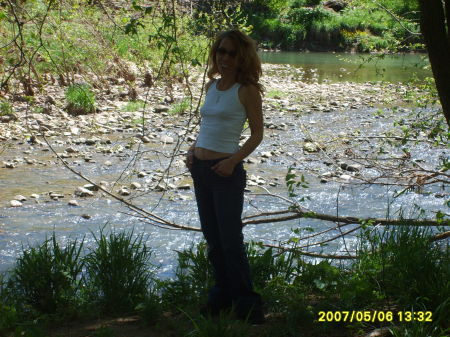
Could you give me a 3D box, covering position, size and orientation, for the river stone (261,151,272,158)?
[{"bbox_3d":[0.616,-0.213,20.188,0.170,0.102,0.127,0,7,0],"label":"river stone"}]

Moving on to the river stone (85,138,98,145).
[{"bbox_3d":[-2.477,-0.496,25.262,0.249,0.100,0.187,-1,7,-6],"label":"river stone"}]

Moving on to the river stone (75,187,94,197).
[{"bbox_3d":[-1.883,0.314,18.307,0.261,0.111,0.196,-1,7,-6],"label":"river stone"}]

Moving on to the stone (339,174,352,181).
[{"bbox_3d":[1.550,0.116,17.568,0.173,0.067,0.130,0,7,0],"label":"stone"}]

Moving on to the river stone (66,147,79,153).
[{"bbox_3d":[-2.673,-0.334,23.903,0.210,0.095,0.157,-1,7,-6],"label":"river stone"}]

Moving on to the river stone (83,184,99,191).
[{"bbox_3d":[-1.862,0.266,18.877,0.221,0.074,0.166,-1,7,-6],"label":"river stone"}]

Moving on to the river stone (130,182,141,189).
[{"bbox_3d":[-1.090,0.209,16.753,0.122,0.074,0.092,0,7,0],"label":"river stone"}]

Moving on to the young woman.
[{"bbox_3d":[0.006,0.057,7.755,0.460,1.670,0.360,6,9,42],"label":"young woman"}]

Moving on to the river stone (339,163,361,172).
[{"bbox_3d":[1.702,-0.019,18.527,0.284,0.107,0.213,0,7,0],"label":"river stone"}]

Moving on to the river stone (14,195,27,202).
[{"bbox_3d":[-2.337,0.338,15.648,0.141,0.079,0.105,0,7,0],"label":"river stone"}]

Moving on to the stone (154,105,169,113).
[{"bbox_3d":[-1.460,-1.375,31.431,0.329,0.168,0.246,0,7,-3],"label":"stone"}]

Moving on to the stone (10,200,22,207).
[{"bbox_3d":[-2.323,0.391,15.258,0.137,0.066,0.103,0,7,0],"label":"stone"}]

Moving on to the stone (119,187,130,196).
[{"bbox_3d":[-1.349,0.312,18.344,0.154,0.106,0.116,0,7,-4],"label":"stone"}]

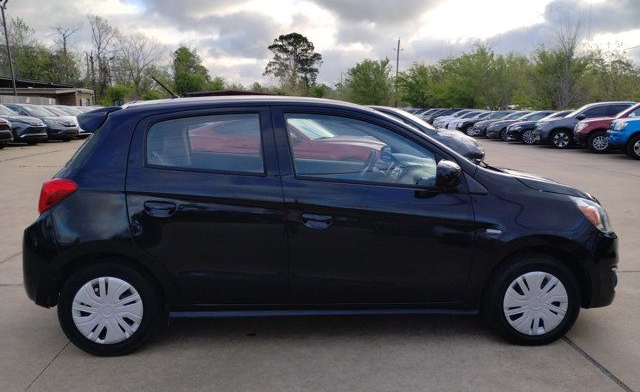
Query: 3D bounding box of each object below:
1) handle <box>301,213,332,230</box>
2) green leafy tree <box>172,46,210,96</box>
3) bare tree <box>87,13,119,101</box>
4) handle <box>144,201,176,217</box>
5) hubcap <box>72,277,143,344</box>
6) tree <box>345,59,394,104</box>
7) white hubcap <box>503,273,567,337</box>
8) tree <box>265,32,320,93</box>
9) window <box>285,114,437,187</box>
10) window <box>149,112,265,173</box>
[{"bbox_3d":[-0.014,0.140,2.846,0.170,0.090,0.050,0,9,-3],"label":"handle"},{"bbox_3d":[-15.605,-13.700,63.626,4.764,9.225,4.764,0,9,0],"label":"green leafy tree"},{"bbox_3d":[-27.363,-16.308,66.241,4.197,13.430,4.197,0,9,0],"label":"bare tree"},{"bbox_3d":[-0.857,0.072,2.785,0.173,0.090,0.050,0,9,-3],"label":"handle"},{"bbox_3d":[-1.181,0.639,2.908,0.391,0.391,0.055,0,9,-3],"label":"hubcap"},{"bbox_3d":[5.546,-11.908,58.852,5.786,7.404,5.786,0,9,0],"label":"tree"},{"bbox_3d":[1.265,0.627,3.053,0.391,0.391,0.055,0,9,-3],"label":"white hubcap"},{"bbox_3d":[-4.961,-22.468,97.659,11.186,15.693,11.186,0,9,0],"label":"tree"},{"bbox_3d":[0.233,-0.258,2.900,0.861,0.439,0.040,0,-13,-3],"label":"window"},{"bbox_3d":[-0.627,-0.290,2.857,0.646,0.356,0.040,0,-13,-3],"label":"window"}]

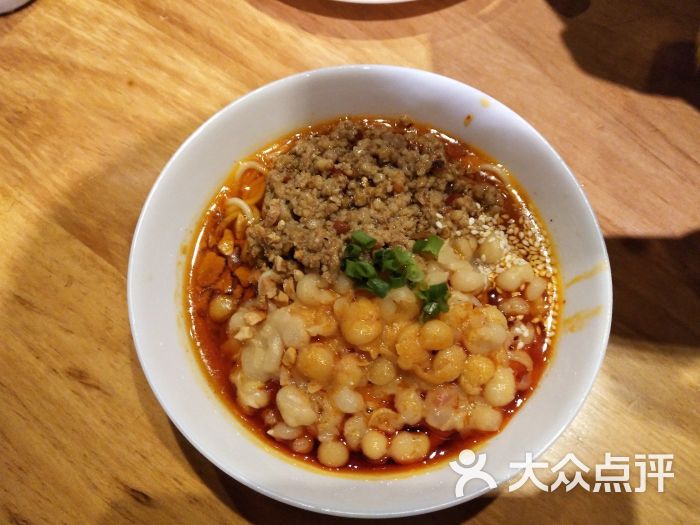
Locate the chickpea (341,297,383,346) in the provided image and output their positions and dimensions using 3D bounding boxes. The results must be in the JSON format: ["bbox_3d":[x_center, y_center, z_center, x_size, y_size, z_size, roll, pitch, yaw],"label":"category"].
[{"bbox_3d":[0.005,0.025,0.223,0.017,0.015,0.019,0,68,-1],"label":"chickpea"}]

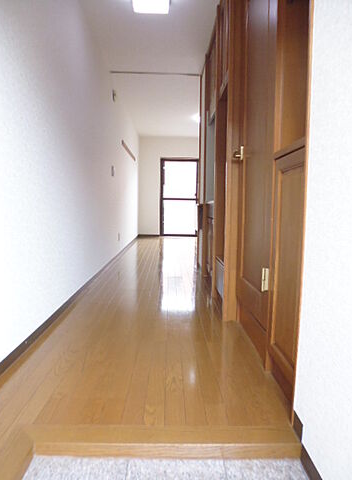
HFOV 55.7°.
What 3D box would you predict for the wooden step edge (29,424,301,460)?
[{"bbox_3d":[-0.039,0.691,1.140,0.906,0.053,0.090,1,6,-1],"label":"wooden step edge"}]

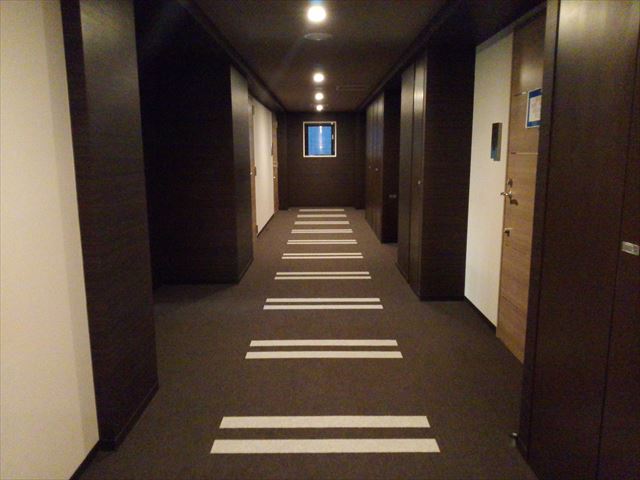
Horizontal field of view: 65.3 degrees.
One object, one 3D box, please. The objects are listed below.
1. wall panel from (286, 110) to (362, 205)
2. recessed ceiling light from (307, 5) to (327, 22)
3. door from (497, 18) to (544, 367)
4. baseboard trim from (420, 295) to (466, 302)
[{"bbox_3d":[0.081,-1.838,11.556,1.820,2.170,0.060,0,10,0],"label":"wall panel"},{"bbox_3d":[-0.022,-1.527,3.372,0.130,0.050,0.130,0,10,0],"label":"recessed ceiling light"},{"bbox_3d":[1.247,-0.254,2.895,0.050,2.040,0.860,0,10,0],"label":"door"},{"bbox_3d":[1.064,0.501,4.344,0.410,0.056,0.015,0,10,0],"label":"baseboard trim"}]

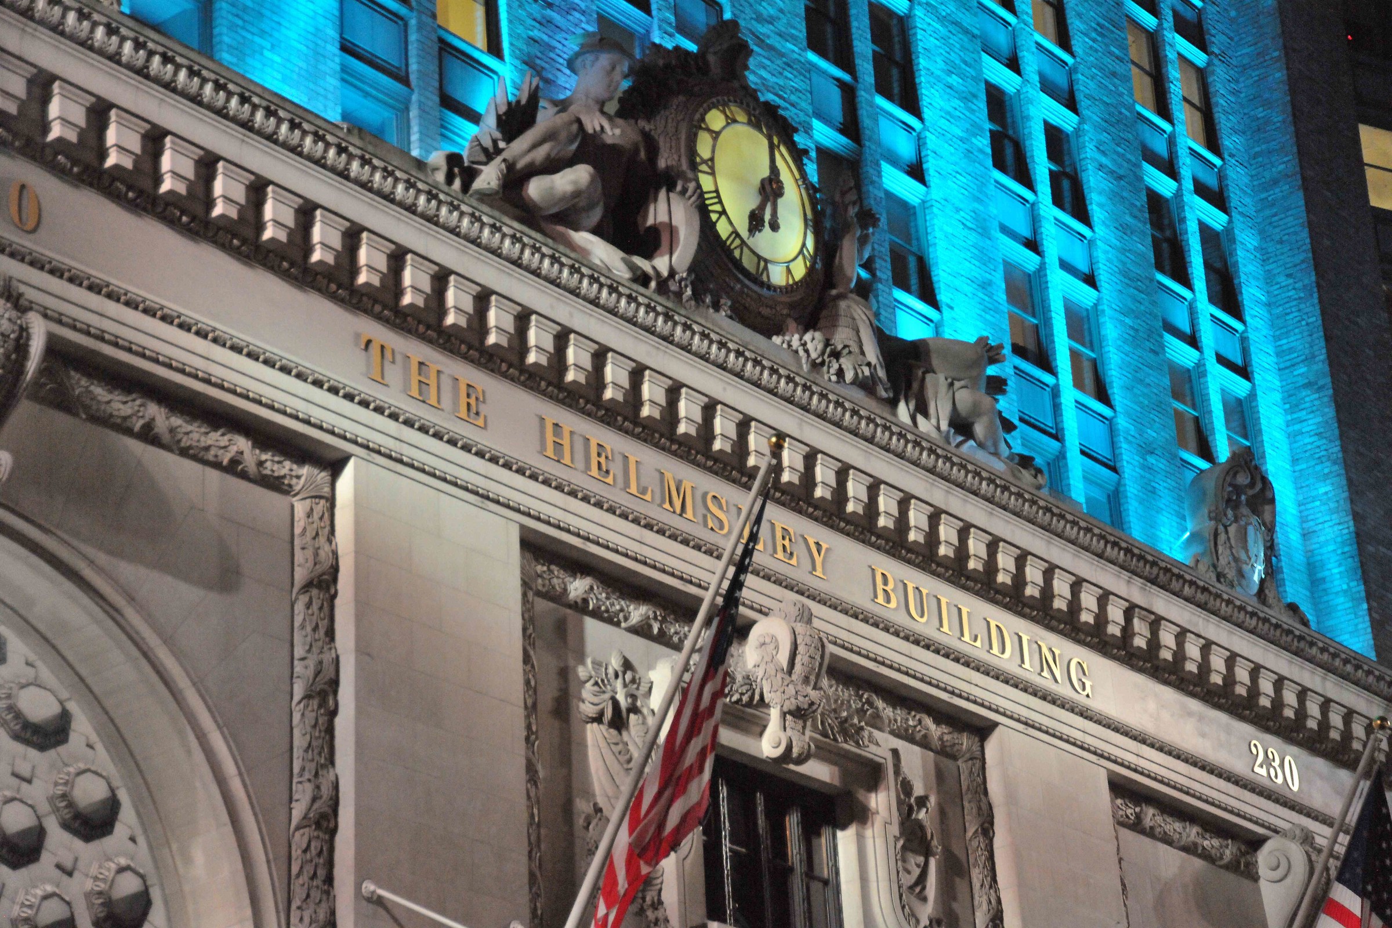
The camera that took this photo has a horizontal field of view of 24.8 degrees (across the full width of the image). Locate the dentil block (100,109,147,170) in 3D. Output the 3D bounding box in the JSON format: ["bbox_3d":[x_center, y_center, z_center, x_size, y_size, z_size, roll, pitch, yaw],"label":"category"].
[{"bbox_3d":[-6.018,-3.277,33.087,0.360,0.660,0.500,-20,-29,33],"label":"dentil block"}]

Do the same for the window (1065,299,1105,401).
[{"bbox_3d":[6.894,-2.025,56.818,0.200,1.800,1.200,-21,-30,34],"label":"window"}]

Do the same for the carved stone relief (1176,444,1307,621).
[{"bbox_3d":[9.069,1.091,54.349,1.050,3.100,3.500,-21,-30,34],"label":"carved stone relief"}]

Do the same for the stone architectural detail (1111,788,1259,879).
[{"bbox_3d":[7.678,5.946,50.304,0.260,0.519,4.971,-21,-30,34],"label":"stone architectural detail"}]

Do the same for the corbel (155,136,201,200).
[{"bbox_3d":[-5.544,-3.056,33.653,0.360,0.660,0.500,-20,-29,33],"label":"corbel"}]

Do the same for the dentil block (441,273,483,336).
[{"bbox_3d":[-2.782,-1.786,36.956,0.360,0.660,0.500,-20,-29,33],"label":"dentil block"}]

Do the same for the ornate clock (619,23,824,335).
[{"bbox_3d":[0.573,-4.052,45.676,1.150,5.100,4.300,-21,-30,34],"label":"ornate clock"}]

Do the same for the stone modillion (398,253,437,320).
[{"bbox_3d":[-3.419,-2.169,38.611,0.330,0.559,0.502,-21,-30,34],"label":"stone modillion"}]

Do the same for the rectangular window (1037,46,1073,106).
[{"bbox_3d":[6.200,-6.783,55.859,0.150,0.900,1.300,-20,-29,33],"label":"rectangular window"}]

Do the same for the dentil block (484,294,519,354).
[{"bbox_3d":[-2.421,-1.707,39.145,0.319,0.568,0.479,-21,-30,34],"label":"dentil block"}]

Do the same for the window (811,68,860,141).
[{"bbox_3d":[2.293,-5.973,52.428,0.170,1.030,1.200,-21,-30,34],"label":"window"}]

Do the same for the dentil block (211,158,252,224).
[{"bbox_3d":[-5.288,-3.041,35.913,0.319,0.568,0.479,-21,-30,34],"label":"dentil block"}]

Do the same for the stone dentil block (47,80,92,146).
[{"bbox_3d":[-6.888,-3.790,34.771,0.330,0.559,0.502,-21,-30,34],"label":"stone dentil block"}]

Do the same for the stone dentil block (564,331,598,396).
[{"bbox_3d":[-1.516,-1.284,40.780,0.330,0.559,0.502,-21,-30,34],"label":"stone dentil block"}]

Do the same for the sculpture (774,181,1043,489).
[{"bbox_3d":[2.592,-2.058,45.303,1.500,4.300,6.800,-20,-29,33],"label":"sculpture"}]

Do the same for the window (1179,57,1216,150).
[{"bbox_3d":[9.699,-7.099,62.505,0.200,1.920,1.350,-21,-30,34],"label":"window"}]

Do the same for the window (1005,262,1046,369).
[{"bbox_3d":[5.329,-2.607,52.437,0.200,2.050,1.300,-20,-29,33],"label":"window"}]

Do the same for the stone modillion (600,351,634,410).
[{"bbox_3d":[-1.044,-1.065,41.322,0.330,0.559,0.502,-21,-30,34],"label":"stone modillion"}]

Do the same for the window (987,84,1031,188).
[{"bbox_3d":[5.337,-5.834,55.718,0.200,1.920,1.350,-21,-30,34],"label":"window"}]

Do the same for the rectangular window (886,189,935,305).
[{"bbox_3d":[3.469,-3.608,52.939,0.200,1.800,1.200,-21,-30,34],"label":"rectangular window"}]

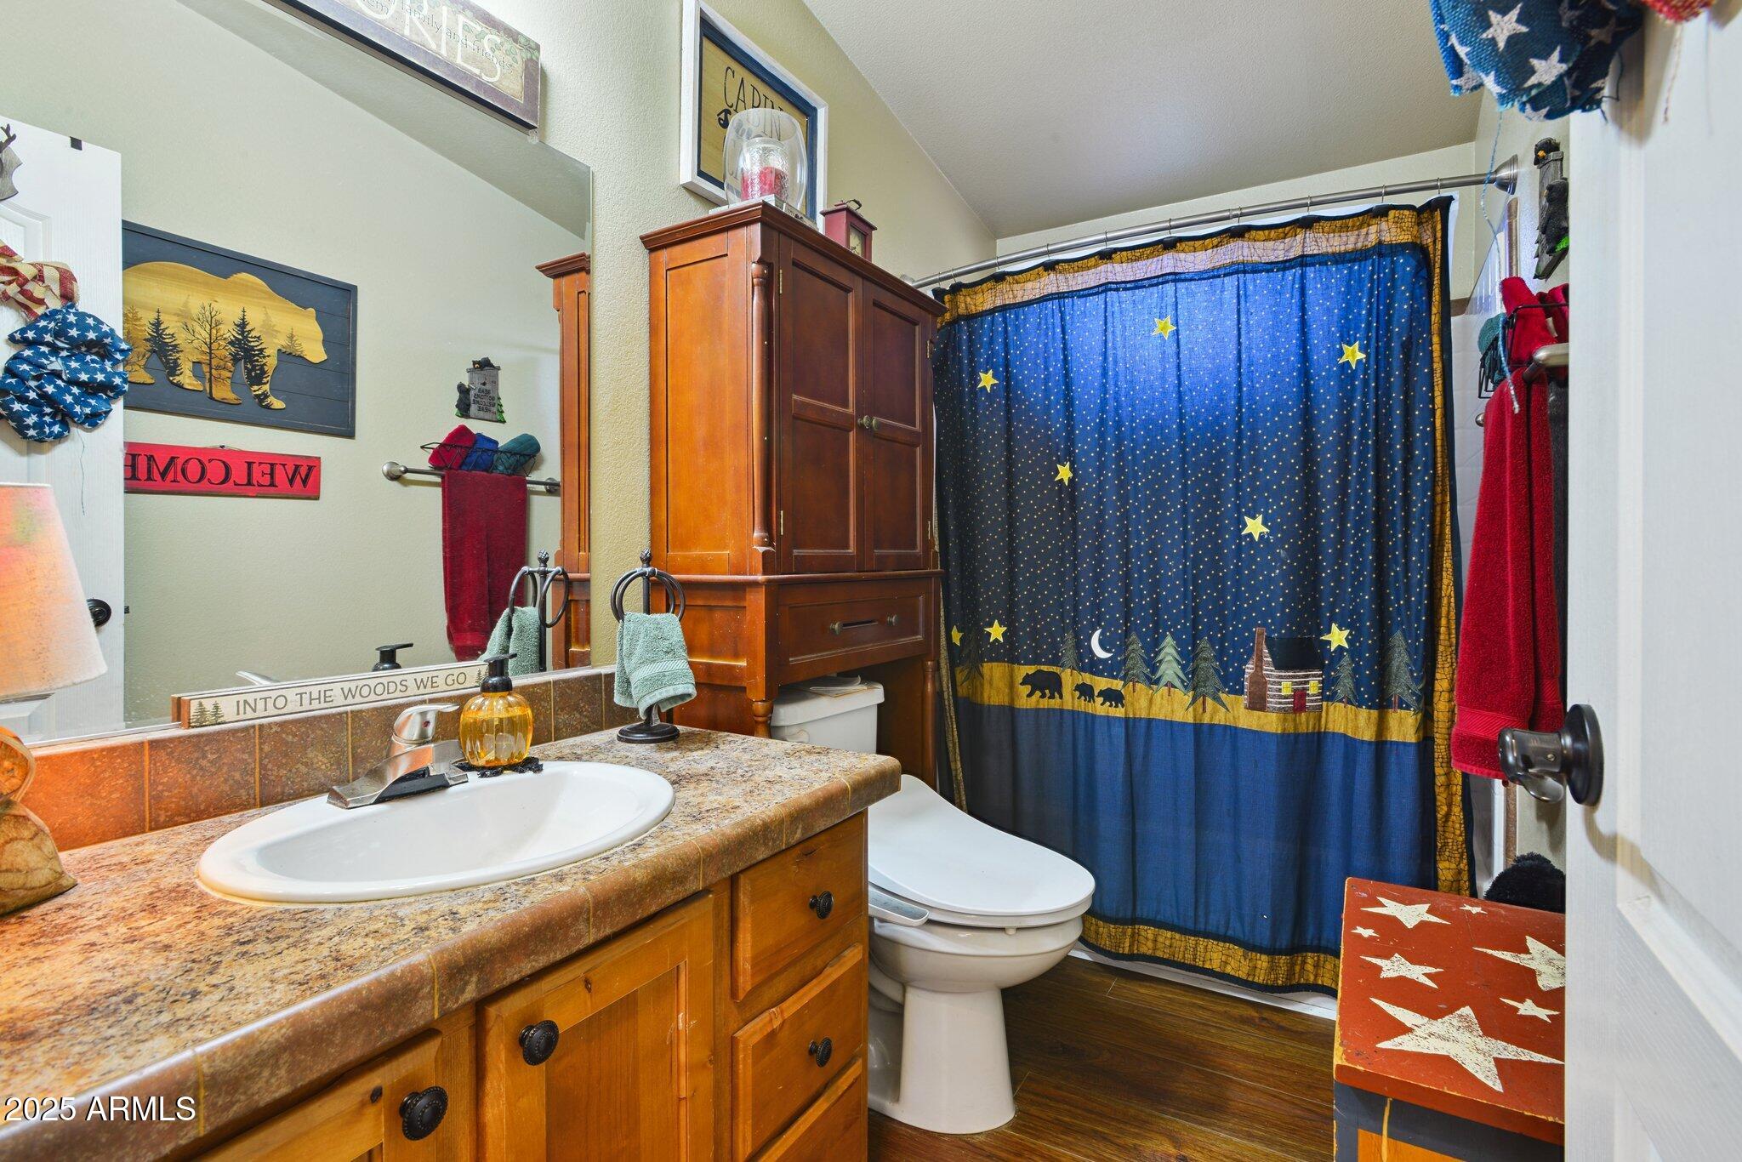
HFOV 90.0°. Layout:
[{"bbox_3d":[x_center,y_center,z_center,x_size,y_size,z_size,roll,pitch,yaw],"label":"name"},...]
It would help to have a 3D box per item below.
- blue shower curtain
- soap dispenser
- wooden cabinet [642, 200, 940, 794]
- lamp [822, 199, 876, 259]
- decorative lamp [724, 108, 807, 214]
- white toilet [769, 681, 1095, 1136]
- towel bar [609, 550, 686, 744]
[{"bbox_3d":[0.693,0.045,2.108,1.275,1.766,0.146,1,2,31],"label":"blue shower curtain"},{"bbox_3d":[-0.526,0.185,1.226,0.100,0.158,0.100,1,2,31],"label":"soap dispenser"},{"bbox_3d":[-0.124,0.172,1.866,0.286,1.630,0.705,1,2,31],"label":"wooden cabinet"},{"bbox_3d":[-0.047,-0.734,1.881,0.063,0.180,0.125,1,2,31],"label":"lamp"},{"bbox_3d":[-0.202,-0.766,1.647,0.155,0.199,0.155,0,2,0],"label":"decorative lamp"},{"bbox_3d":[0.073,0.629,1.737,0.732,0.725,0.418,1,2,31],"label":"white toilet"},{"bbox_3d":[-0.377,0.109,1.471,0.112,0.320,0.104,-1,2,-35],"label":"towel bar"}]

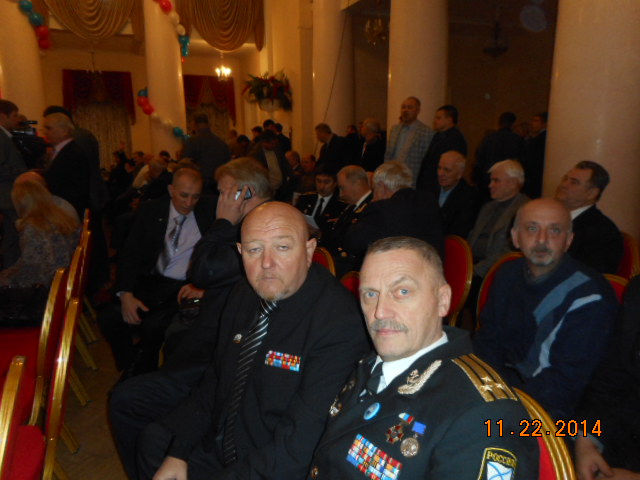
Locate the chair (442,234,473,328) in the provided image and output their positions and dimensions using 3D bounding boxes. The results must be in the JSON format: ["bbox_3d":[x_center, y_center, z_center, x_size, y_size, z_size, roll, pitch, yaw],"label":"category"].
[{"bbox_3d":[0.475,0.451,2.432,0.560,0.930,0.450,-5,13,-17],"label":"chair"}]

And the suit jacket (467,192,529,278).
[{"bbox_3d":[1.040,0.009,2.620,0.380,0.620,0.500,-8,14,-29],"label":"suit jacket"}]

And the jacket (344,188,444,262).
[{"bbox_3d":[0.382,0.032,2.280,0.460,0.600,0.500,-3,13,-6],"label":"jacket"}]

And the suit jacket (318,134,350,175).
[{"bbox_3d":[0.201,-0.979,5.871,0.360,0.680,0.480,-6,13,-23],"label":"suit jacket"}]

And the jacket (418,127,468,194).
[{"bbox_3d":[1.129,-0.675,4.274,0.330,0.710,0.500,-8,14,-29],"label":"jacket"}]

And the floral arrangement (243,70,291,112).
[{"bbox_3d":[-1.113,-3.170,9.800,0.950,0.800,0.650,3,13,18],"label":"floral arrangement"}]

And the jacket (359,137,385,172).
[{"bbox_3d":[0.625,-0.854,5.300,0.320,0.720,0.480,-8,14,-27],"label":"jacket"}]

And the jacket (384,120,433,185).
[{"bbox_3d":[0.819,-0.717,4.224,0.510,0.710,0.310,10,16,42],"label":"jacket"}]

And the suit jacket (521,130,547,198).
[{"bbox_3d":[2.426,-0.798,4.950,0.320,0.750,0.500,-7,14,-25],"label":"suit jacket"}]

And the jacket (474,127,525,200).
[{"bbox_3d":[1.784,-0.726,4.627,0.520,0.740,0.310,1,12,9],"label":"jacket"}]

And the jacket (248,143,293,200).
[{"bbox_3d":[-0.525,-0.694,4.900,0.520,0.680,0.420,2,13,14],"label":"jacket"}]

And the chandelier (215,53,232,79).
[{"bbox_3d":[-2.338,-4.229,11.200,0.430,0.610,0.430,-1,12,0],"label":"chandelier"}]

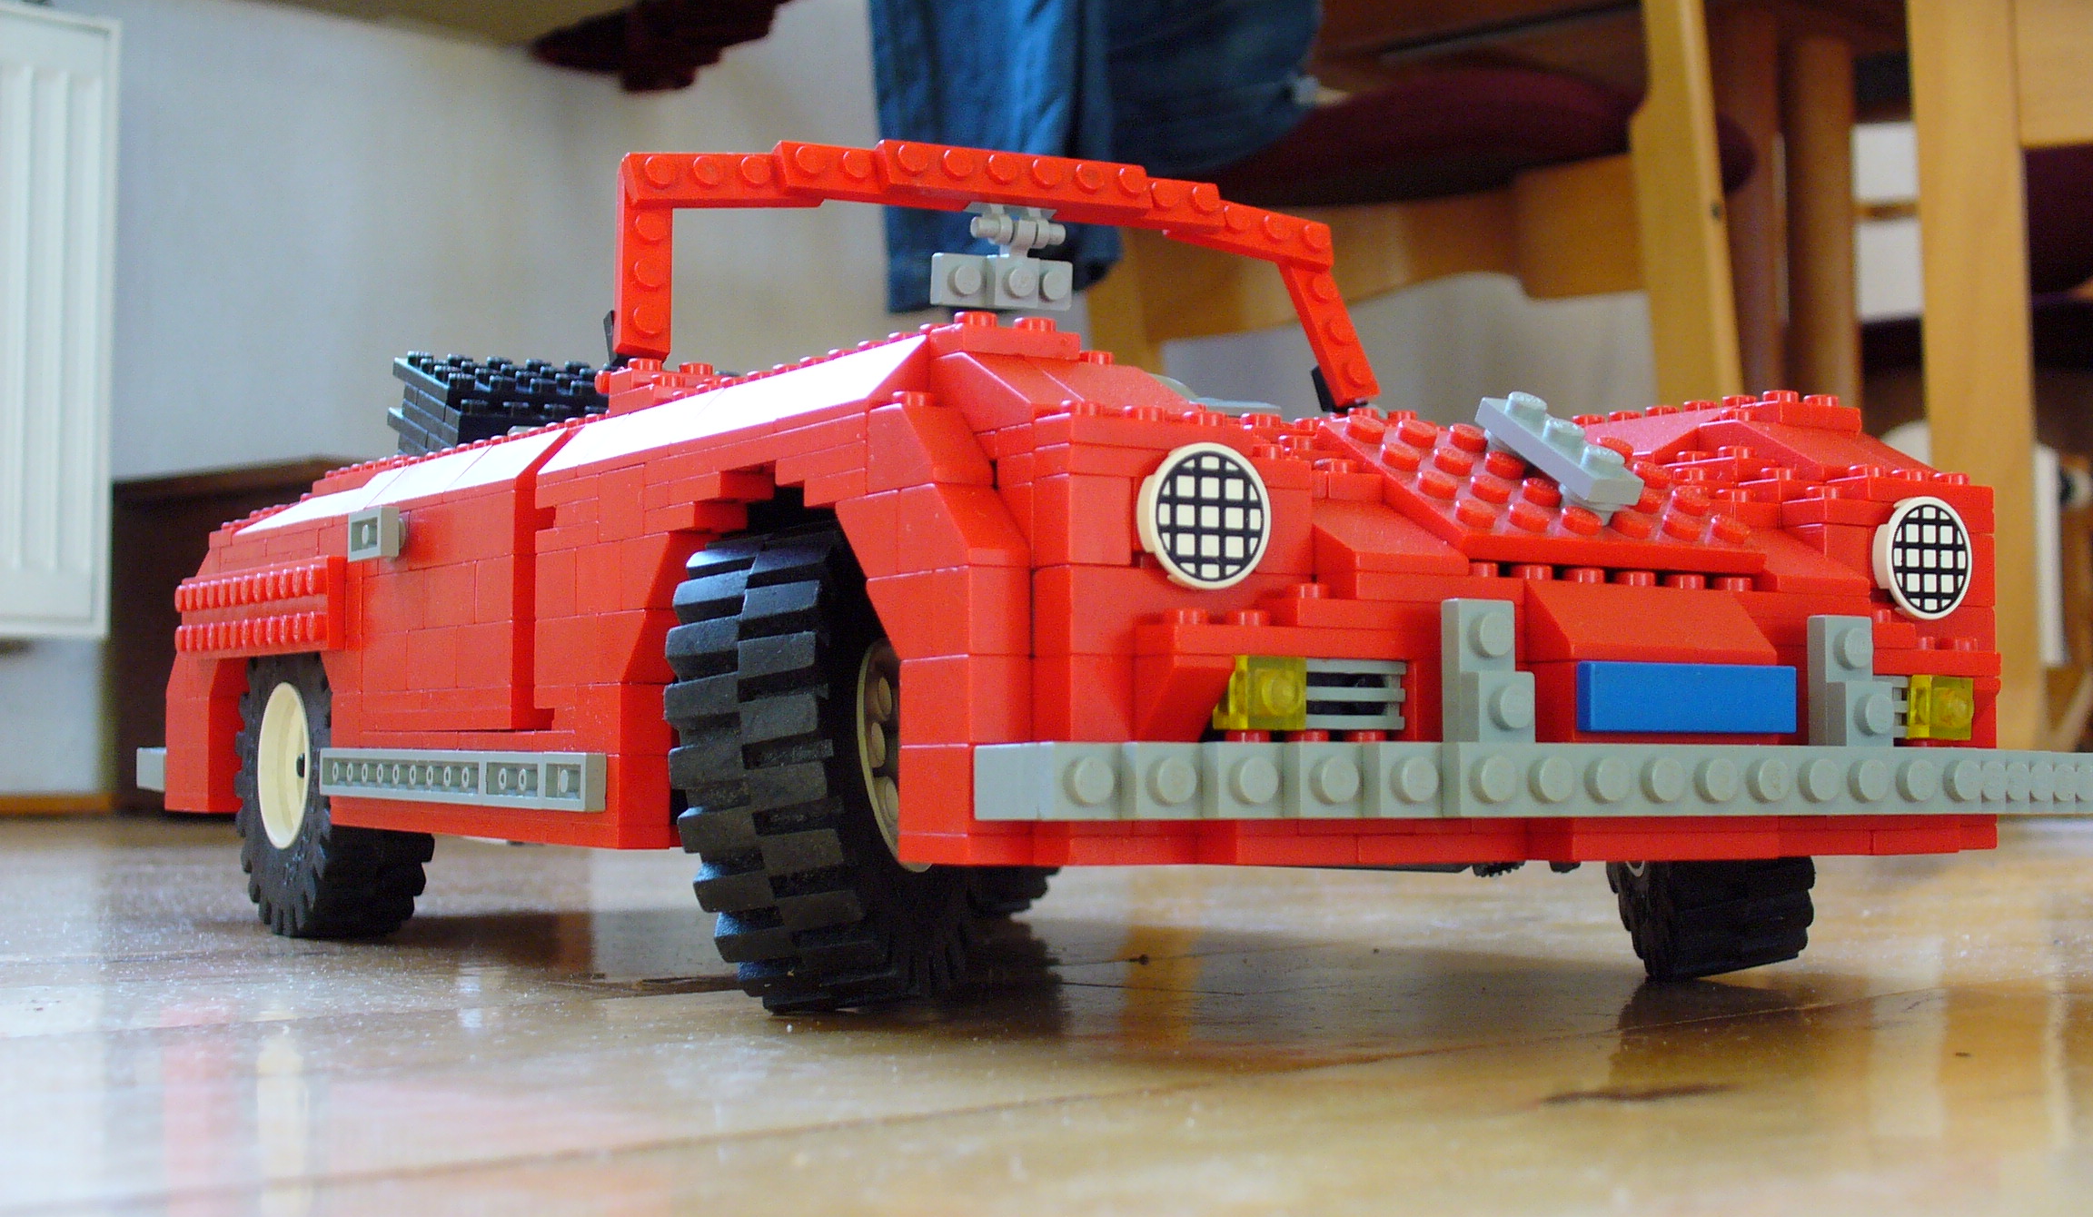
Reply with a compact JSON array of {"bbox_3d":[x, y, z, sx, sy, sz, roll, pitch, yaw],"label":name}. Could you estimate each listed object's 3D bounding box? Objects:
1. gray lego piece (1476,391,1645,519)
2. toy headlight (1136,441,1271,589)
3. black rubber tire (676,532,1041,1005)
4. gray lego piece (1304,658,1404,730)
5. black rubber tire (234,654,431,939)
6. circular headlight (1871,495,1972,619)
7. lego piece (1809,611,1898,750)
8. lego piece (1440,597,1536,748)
[{"bbox_3d":[0.062,-0.018,0.353,0.008,0.008,0.024,2,26,-30],"label":"gray lego piece"},{"bbox_3d":[0.017,-0.010,0.318,0.016,0.016,0.003,2,-3,-31],"label":"toy headlight"},{"bbox_3d":[-0.029,0.021,0.380,0.020,0.062,0.062,-10,-5,13],"label":"black rubber tire"},{"bbox_3d":[0.033,0.010,0.323,0.016,0.008,0.003,2,-3,-31],"label":"gray lego piece"},{"bbox_3d":[-0.131,0.029,0.536,0.020,0.062,0.062,2,-3,-31],"label":"black rubber tire"},{"bbox_3d":[0.113,-0.006,0.376,0.016,0.016,0.003,2,-3,-31],"label":"circular headlight"},{"bbox_3d":[0.097,0.009,0.348,0.008,0.016,0.008,2,-3,-31],"label":"lego piece"},{"bbox_3d":[0.049,0.007,0.319,0.008,0.016,0.008,2,-3,-31],"label":"lego piece"}]

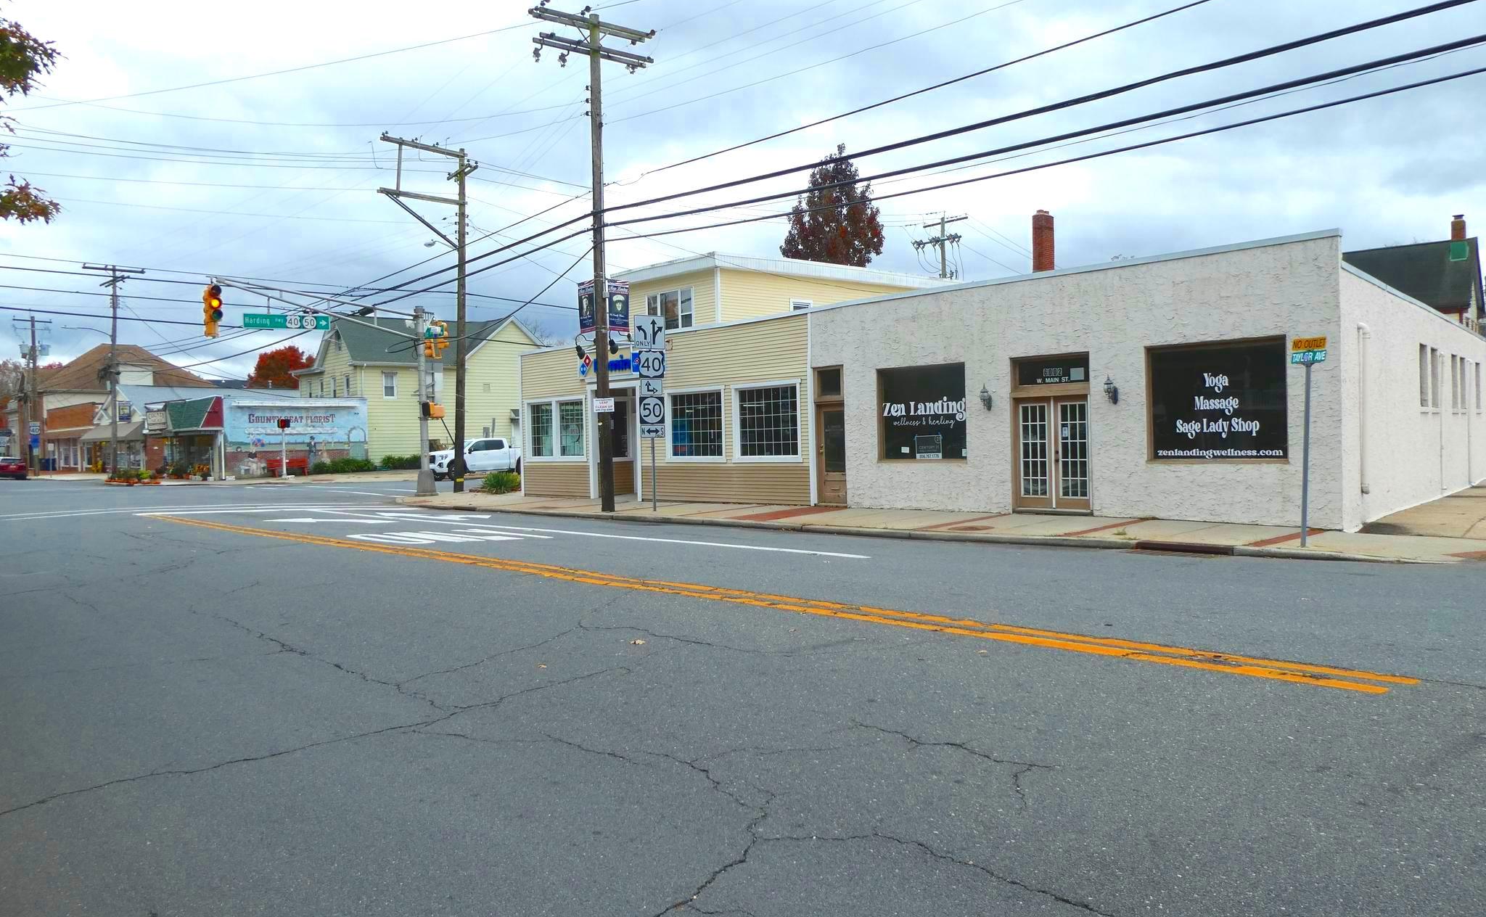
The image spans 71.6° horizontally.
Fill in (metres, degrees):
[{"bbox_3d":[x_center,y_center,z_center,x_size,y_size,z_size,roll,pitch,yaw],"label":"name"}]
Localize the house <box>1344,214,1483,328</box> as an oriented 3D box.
[{"bbox_3d":[27.630,-5.193,47.351,10.000,10.302,7.000,0,2,43],"label":"house"}]

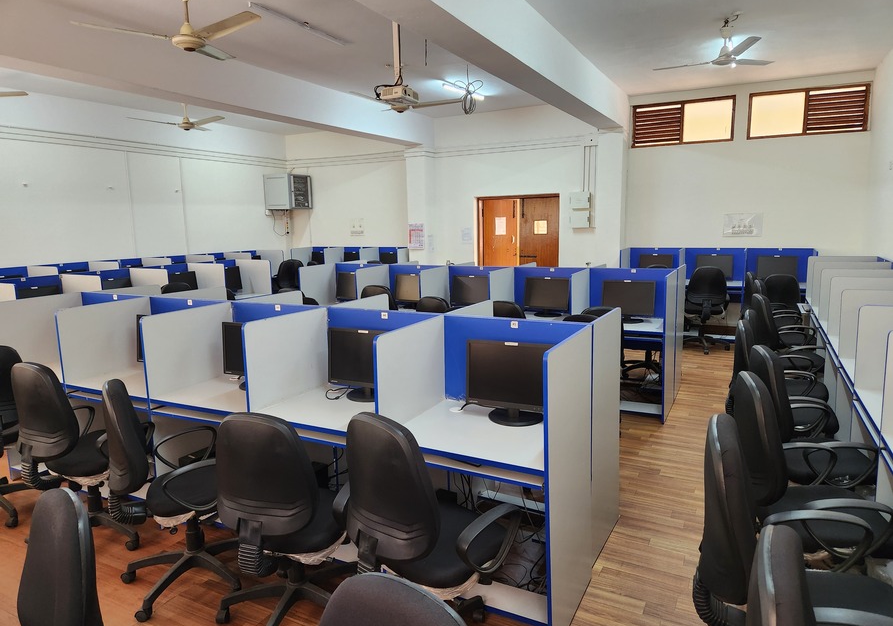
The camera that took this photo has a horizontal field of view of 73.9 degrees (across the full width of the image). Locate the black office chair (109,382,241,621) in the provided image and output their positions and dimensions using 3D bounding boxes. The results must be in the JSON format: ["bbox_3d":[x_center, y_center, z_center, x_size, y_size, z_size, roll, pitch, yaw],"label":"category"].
[{"bbox_3d":[-1.180,0.749,2.684,0.620,0.990,0.600,-6,10,-26],"label":"black office chair"}]

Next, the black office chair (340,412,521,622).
[{"bbox_3d":[-0.075,0.803,2.178,0.600,0.990,0.620,6,12,41],"label":"black office chair"}]

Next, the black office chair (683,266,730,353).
[{"bbox_3d":[3.128,-0.059,7.224,0.600,1.020,0.620,3,10,24],"label":"black office chair"}]

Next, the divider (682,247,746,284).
[{"bbox_3d":[3.616,-0.660,8.052,0.780,0.440,0.030,3,10,27],"label":"divider"}]

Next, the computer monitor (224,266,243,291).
[{"bbox_3d":[-2.784,-0.414,7.568,0.200,0.340,0.430,3,10,27],"label":"computer monitor"}]

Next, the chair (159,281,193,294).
[{"bbox_3d":[-2.904,0.206,6.363,0.620,1.010,0.600,4,10,32],"label":"chair"}]

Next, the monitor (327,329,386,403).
[{"bbox_3d":[-0.404,0.264,3.135,0.440,0.355,0.215,3,10,27],"label":"monitor"}]

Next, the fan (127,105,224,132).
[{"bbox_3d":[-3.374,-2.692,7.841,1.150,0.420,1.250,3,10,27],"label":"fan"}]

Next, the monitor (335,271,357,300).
[{"bbox_3d":[-1.007,-0.259,6.535,0.440,0.355,0.215,3,10,27],"label":"monitor"}]

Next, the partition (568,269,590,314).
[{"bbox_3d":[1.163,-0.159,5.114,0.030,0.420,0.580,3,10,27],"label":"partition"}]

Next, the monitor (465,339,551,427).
[{"bbox_3d":[0.324,0.312,2.740,0.440,0.355,0.215,3,10,27],"label":"monitor"}]

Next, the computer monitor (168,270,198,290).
[{"bbox_3d":[-3.257,-0.307,7.188,0.215,0.355,0.440,3,10,27],"label":"computer monitor"}]

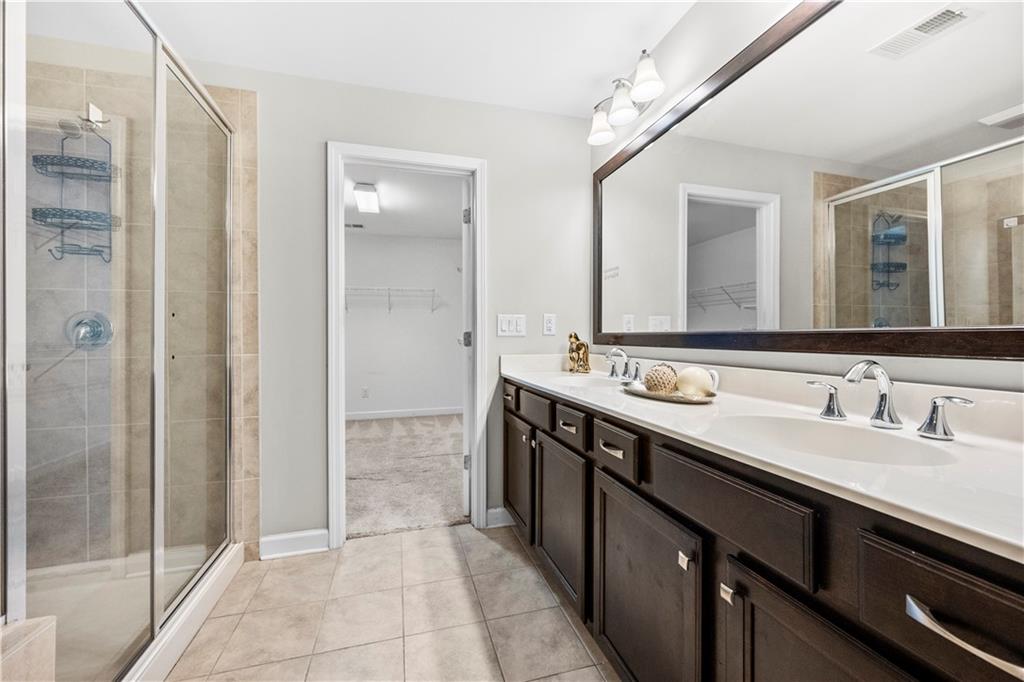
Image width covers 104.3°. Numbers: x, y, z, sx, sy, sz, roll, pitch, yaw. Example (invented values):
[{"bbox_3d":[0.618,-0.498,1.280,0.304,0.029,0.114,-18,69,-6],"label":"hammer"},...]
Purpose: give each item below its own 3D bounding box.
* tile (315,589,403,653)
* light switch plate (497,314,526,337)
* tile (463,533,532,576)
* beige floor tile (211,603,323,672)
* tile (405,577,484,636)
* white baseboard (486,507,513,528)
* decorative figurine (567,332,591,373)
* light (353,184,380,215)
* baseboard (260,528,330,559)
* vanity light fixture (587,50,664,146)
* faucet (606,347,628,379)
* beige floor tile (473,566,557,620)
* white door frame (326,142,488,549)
[{"bbox_3d":[-0.583,1.089,1.565,0.303,0.010,0.303,0,0,-16],"label":"tile"},{"bbox_3d":[0.003,-0.091,2.342,0.173,0.124,0.007,0,0,-16],"label":"light switch plate"},{"bbox_3d":[-0.077,1.088,2.026,0.303,0.010,0.303,0,0,-16],"label":"tile"},{"bbox_3d":[-0.877,1.092,1.484,0.305,0.009,0.301,0,0,-16],"label":"beige floor tile"},{"bbox_3d":[-0.288,1.089,1.648,0.303,0.010,0.303,0,0,-16],"label":"tile"},{"bbox_3d":[-0.071,1.026,2.325,0.155,0.108,0.016,0,0,-16],"label":"white baseboard"},{"bbox_3d":[0.390,0.069,2.315,0.105,0.237,0.125,0,0,29],"label":"decorative figurine"},{"bbox_3d":[-1.358,-1.335,3.759,0.192,0.066,0.610,0,0,-16],"label":"light"},{"bbox_3d":[-1.094,1.023,2.010,0.306,0.116,0.015,0,0,-16],"label":"baseboard"},{"bbox_3d":[0.550,-1.178,1.930,0.190,0.218,0.540,0,0,-16],"label":"vanity light fixture"},{"bbox_3d":[0.523,0.114,1.992,0.140,0.157,0.046,0,0,-16],"label":"faucet"},{"bbox_3d":[0.006,1.089,1.732,0.303,0.010,0.303,0,0,-16],"label":"beige floor tile"},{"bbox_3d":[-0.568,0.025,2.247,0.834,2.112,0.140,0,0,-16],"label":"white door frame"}]

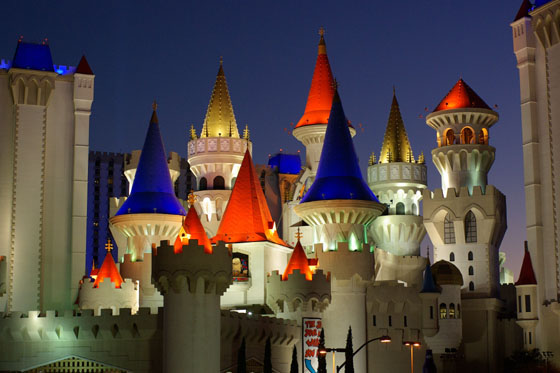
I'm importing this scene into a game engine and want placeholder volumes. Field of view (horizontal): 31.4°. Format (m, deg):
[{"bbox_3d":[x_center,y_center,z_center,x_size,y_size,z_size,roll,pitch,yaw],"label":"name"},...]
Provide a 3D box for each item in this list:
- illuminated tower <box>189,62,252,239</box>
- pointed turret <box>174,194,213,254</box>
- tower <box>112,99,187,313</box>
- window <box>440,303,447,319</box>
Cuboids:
[{"bbox_3d":[-8.816,-5.734,145.033,9.327,26.754,9.327,0,-9,-3],"label":"illuminated tower"},{"bbox_3d":[-8.692,3.853,100.002,3.818,6.173,3.818,1,-9,-5],"label":"pointed turret"},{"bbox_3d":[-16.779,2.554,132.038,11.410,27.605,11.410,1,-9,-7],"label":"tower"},{"bbox_3d":[20.700,15.698,126.000,0.760,2.011,0.304,-3,-10,17],"label":"window"}]

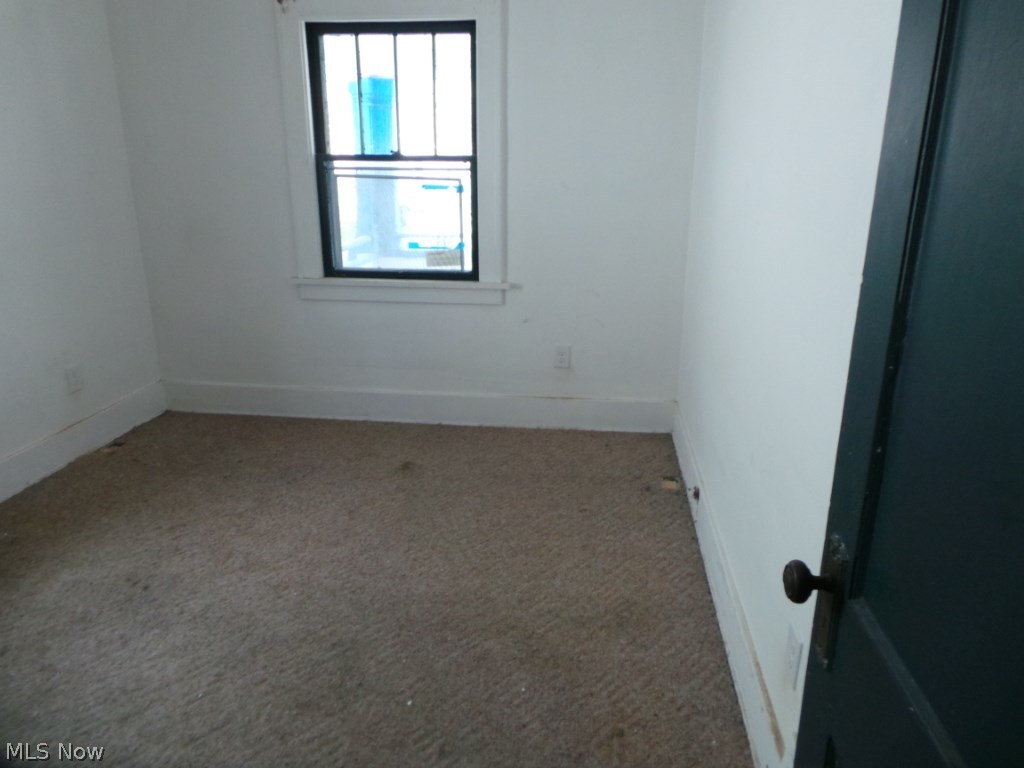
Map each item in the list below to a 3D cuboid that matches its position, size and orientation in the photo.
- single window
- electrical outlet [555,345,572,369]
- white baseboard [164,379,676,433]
[{"bbox_3d":[-0.588,-1.169,3.507,0.853,1.247,0.100,2,16,8],"label":"single window"},{"bbox_3d":[0.277,-0.146,3.646,0.082,0.125,0.012,2,16,8],"label":"electrical outlet"},{"bbox_3d":[-0.593,0.125,3.847,2.944,0.187,0.025,2,16,8],"label":"white baseboard"}]

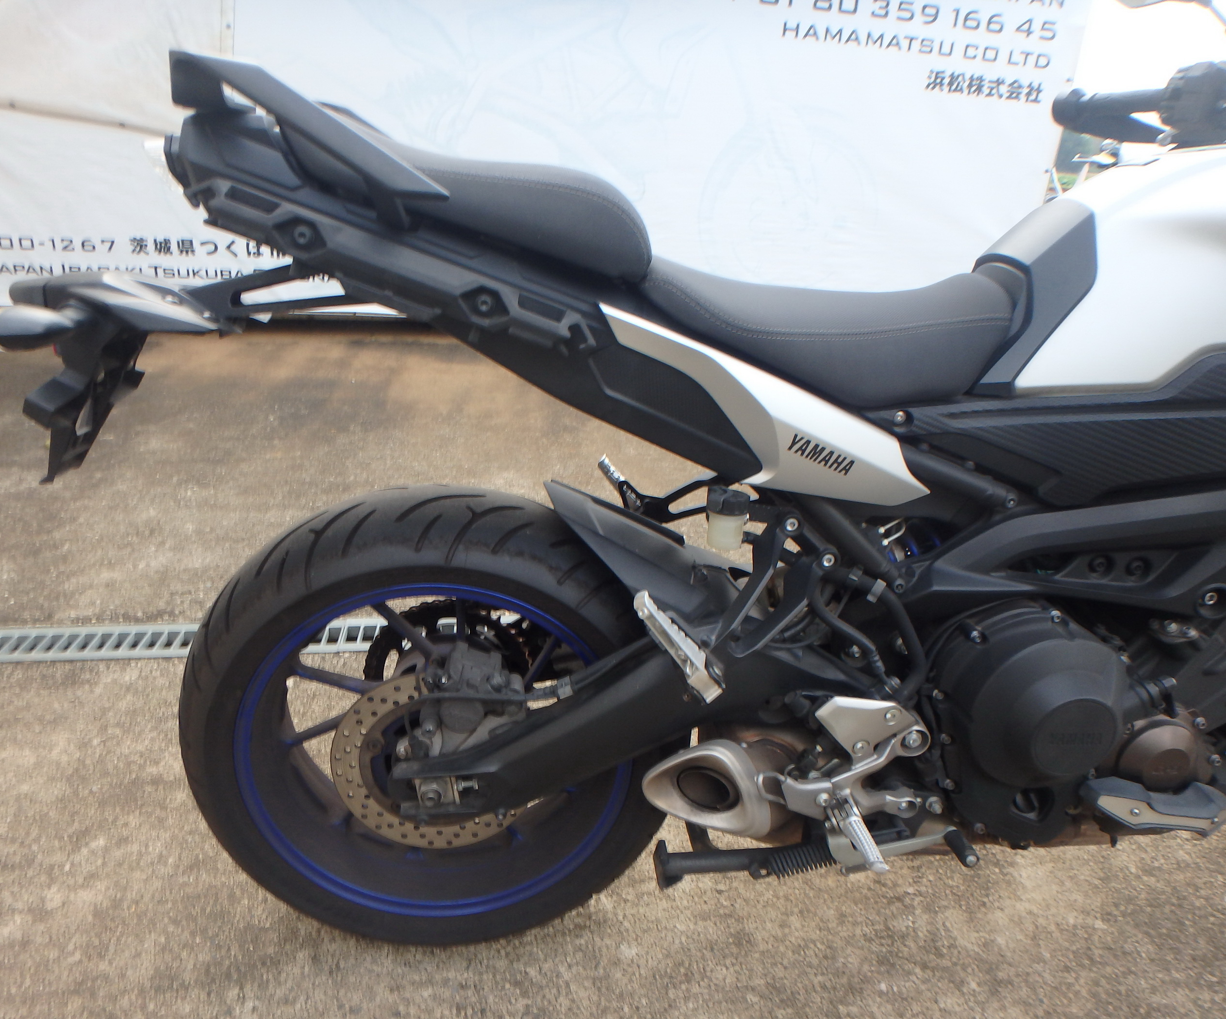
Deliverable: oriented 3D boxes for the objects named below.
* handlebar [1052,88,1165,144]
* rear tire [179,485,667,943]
[{"bbox_3d":[0.740,-0.590,1.234,0.065,0.064,0.158,-3,20,-20],"label":"handlebar"},{"bbox_3d":[-0.216,0.278,1.062,0.630,0.630,0.182,2,18,-6],"label":"rear tire"}]

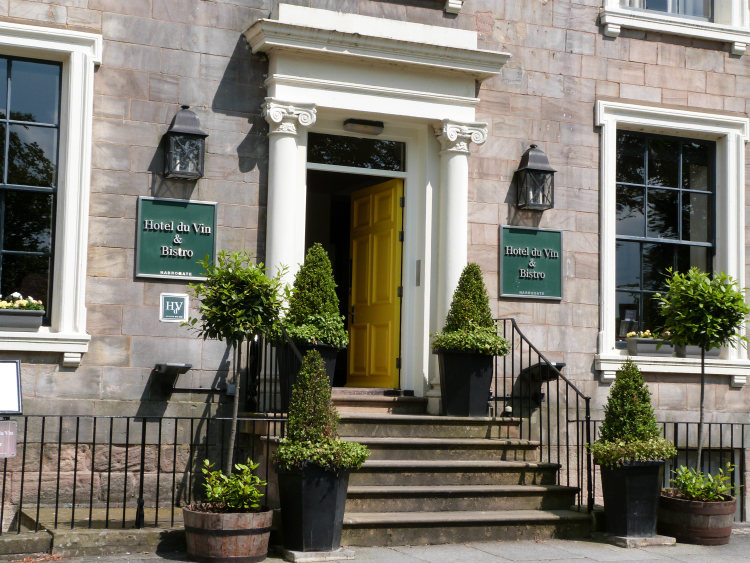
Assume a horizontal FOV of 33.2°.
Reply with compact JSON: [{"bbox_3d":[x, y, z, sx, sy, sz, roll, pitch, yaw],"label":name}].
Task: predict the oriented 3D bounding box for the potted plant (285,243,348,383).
[{"bbox_3d":[-0.545,0.408,11.002,0.653,1.516,0.634,3,-6,-22],"label":"potted plant"}]

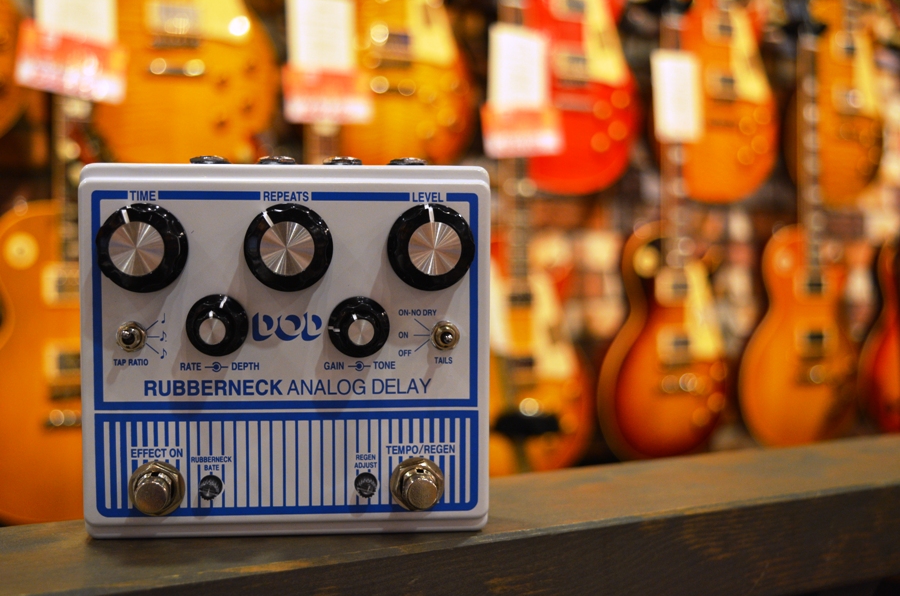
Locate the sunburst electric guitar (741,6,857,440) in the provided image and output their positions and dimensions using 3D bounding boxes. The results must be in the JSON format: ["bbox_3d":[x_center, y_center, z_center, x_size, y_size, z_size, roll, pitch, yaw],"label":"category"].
[{"bbox_3d":[0.721,-0.190,2.595,0.330,0.985,0.080,0,-1,-35],"label":"sunburst electric guitar"}]

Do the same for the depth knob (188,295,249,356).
[{"bbox_3d":[-0.072,0.009,0.391,0.019,0.019,0.021,12,2,-7],"label":"depth knob"}]

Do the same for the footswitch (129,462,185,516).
[{"bbox_3d":[-0.092,0.060,0.395,0.018,0.018,0.015,0,3,-6],"label":"footswitch"}]

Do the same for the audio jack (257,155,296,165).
[{"bbox_3d":[-0.058,-0.046,0.425,0.013,0.005,0.013,0,3,-6],"label":"audio jack"}]

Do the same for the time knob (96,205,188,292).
[{"bbox_3d":[-0.087,-0.014,0.358,0.026,0.026,0.015,-18,4,-5],"label":"time knob"}]

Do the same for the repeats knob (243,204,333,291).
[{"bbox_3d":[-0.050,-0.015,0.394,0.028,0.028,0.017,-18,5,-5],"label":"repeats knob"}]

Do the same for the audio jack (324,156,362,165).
[{"bbox_3d":[-0.034,-0.042,0.398,0.013,0.004,0.013,0,3,-6],"label":"audio jack"}]

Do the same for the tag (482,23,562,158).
[{"bbox_3d":[0.125,-0.358,2.200,0.150,0.227,0.012,-1,2,-34],"label":"tag"}]

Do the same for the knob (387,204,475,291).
[{"bbox_3d":[-0.005,-0.014,0.367,0.026,0.026,0.015,-6,3,-5],"label":"knob"}]

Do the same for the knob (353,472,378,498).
[{"bbox_3d":[-0.024,0.055,0.372,0.007,0.007,0.006,18,1,-6],"label":"knob"}]

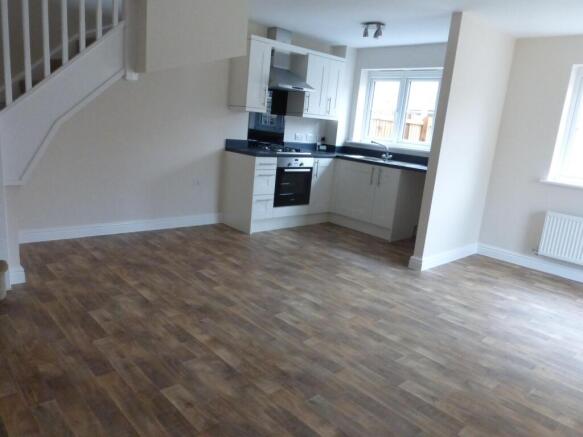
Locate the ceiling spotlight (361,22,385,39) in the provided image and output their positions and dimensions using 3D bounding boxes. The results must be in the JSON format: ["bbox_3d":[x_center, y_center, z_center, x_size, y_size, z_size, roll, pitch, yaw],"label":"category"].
[{"bbox_3d":[0.843,-1.950,4.362,0.250,0.140,0.240,7,12,8],"label":"ceiling spotlight"}]

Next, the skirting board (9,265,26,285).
[{"bbox_3d":[-1.908,0.388,2.933,0.100,0.135,0.020,-6,17,-43],"label":"skirting board"}]

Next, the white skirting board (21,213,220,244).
[{"bbox_3d":[-1.662,0.085,4.462,2.230,0.130,0.020,-6,17,-43],"label":"white skirting board"}]

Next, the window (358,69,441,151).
[{"bbox_3d":[1.483,-1.470,5.622,0.080,1.000,1.250,-6,17,-43],"label":"window"}]

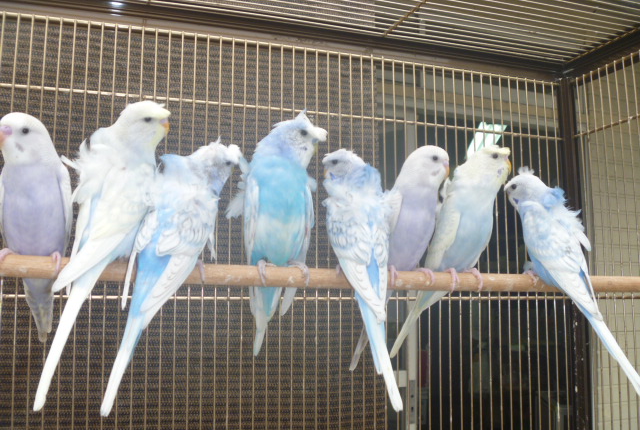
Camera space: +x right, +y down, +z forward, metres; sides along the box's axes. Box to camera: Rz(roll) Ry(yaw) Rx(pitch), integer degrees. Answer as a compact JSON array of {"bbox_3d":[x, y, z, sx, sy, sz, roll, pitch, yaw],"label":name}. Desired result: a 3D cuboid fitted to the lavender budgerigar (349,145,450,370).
[{"bbox_3d":[0.056,0.036,0.467,0.049,0.163,0.112,5,-9,-36],"label":"lavender budgerigar"}]

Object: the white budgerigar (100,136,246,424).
[{"bbox_3d":[-0.089,0.033,0.399,0.056,0.167,0.112,-4,-8,29],"label":"white budgerigar"}]

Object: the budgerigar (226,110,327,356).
[{"bbox_3d":[-0.028,0.021,0.432,0.060,0.160,0.117,3,-7,-21],"label":"budgerigar"}]

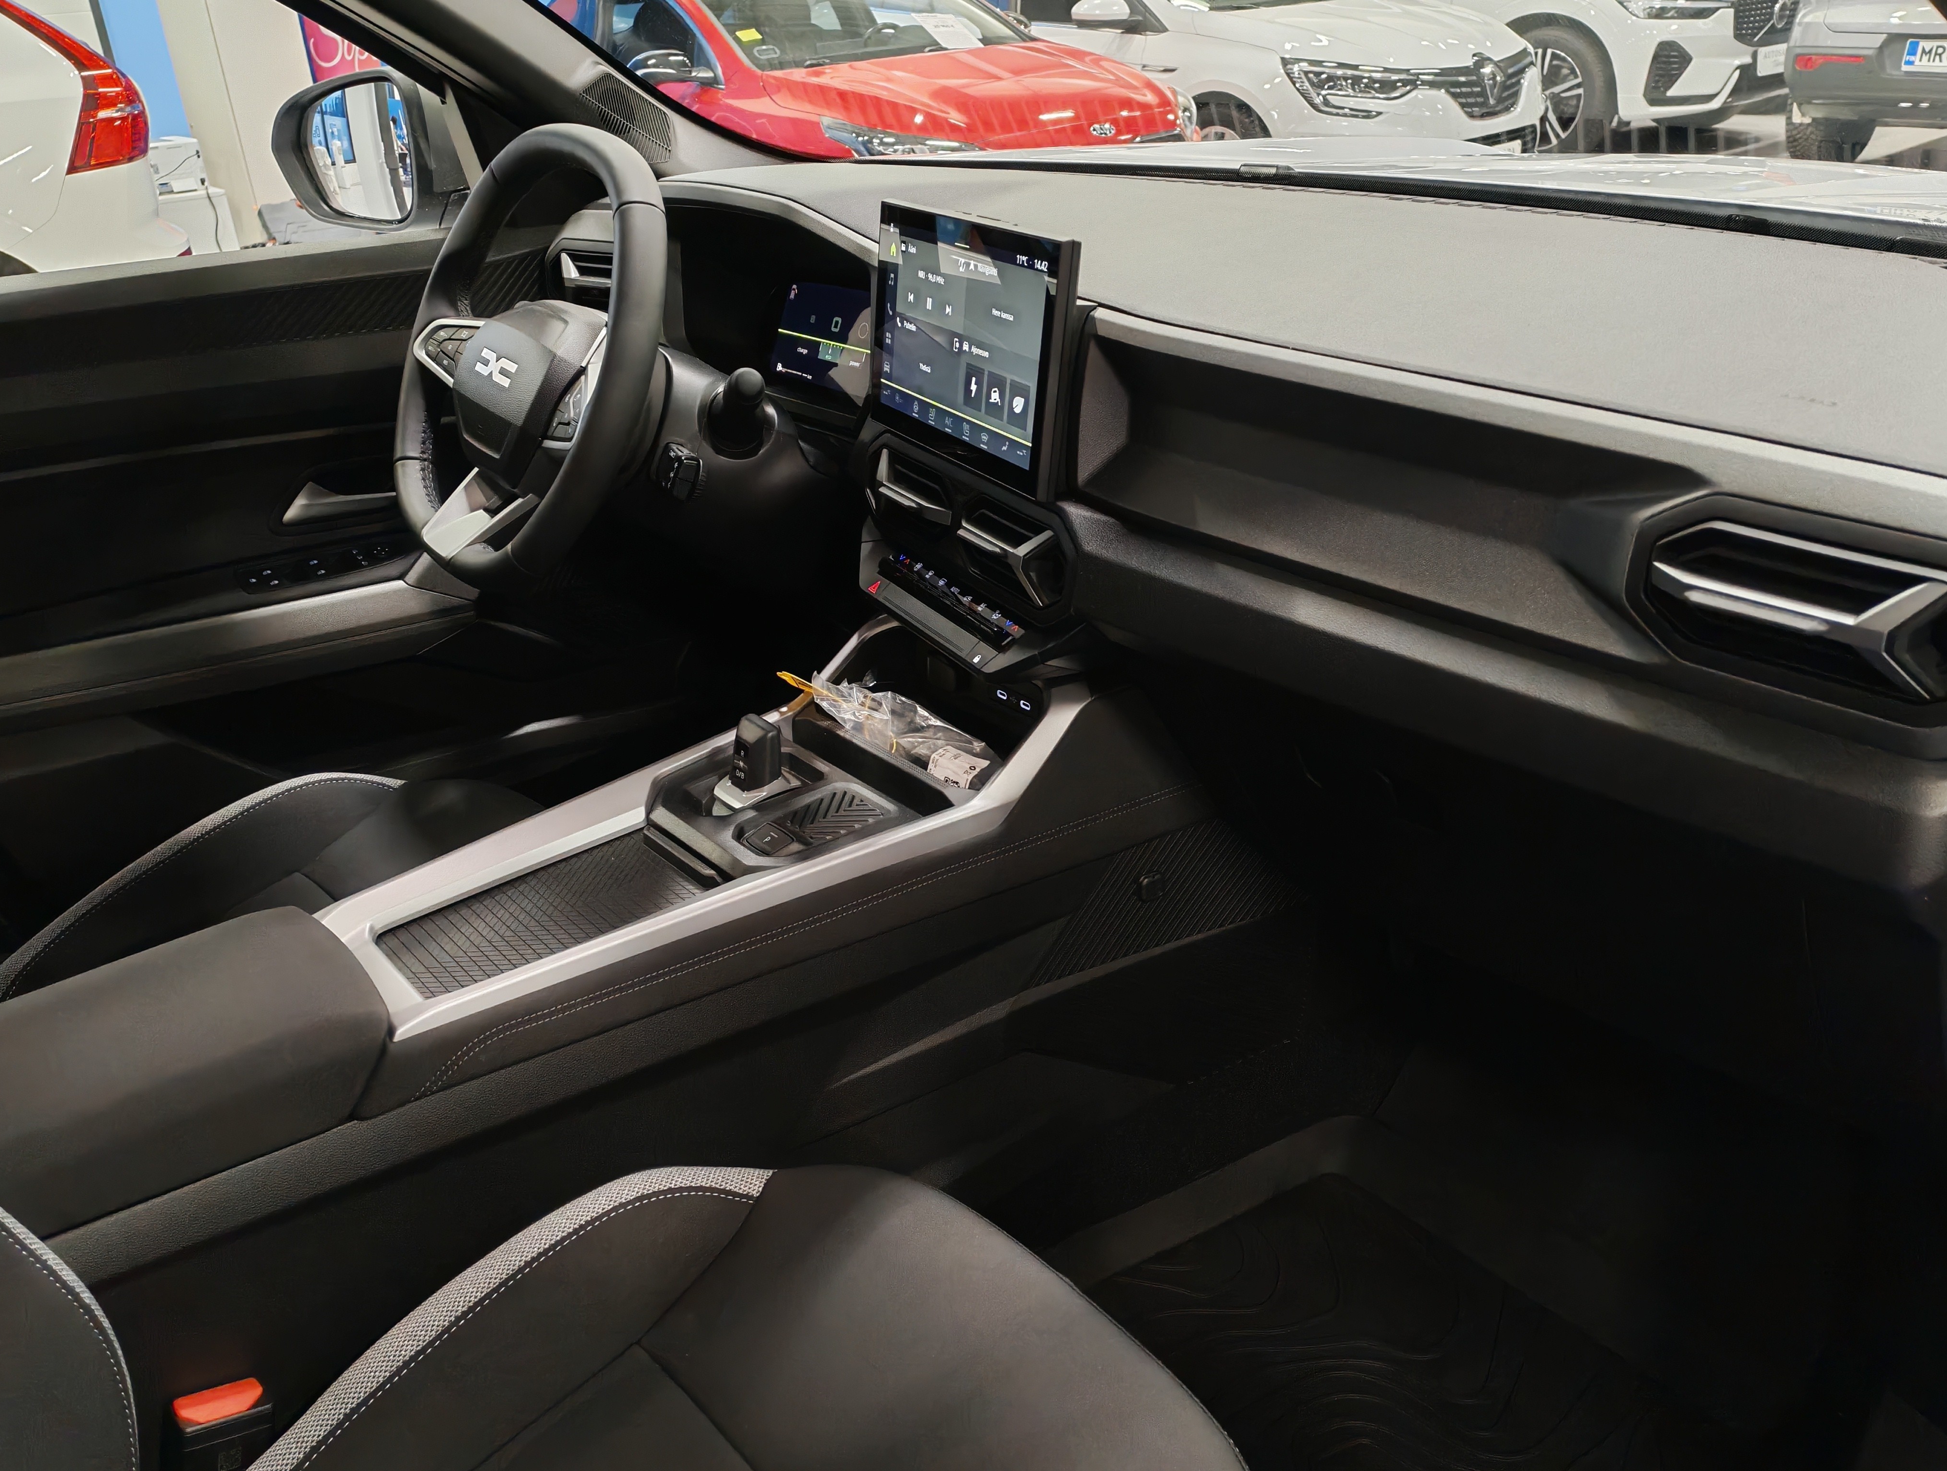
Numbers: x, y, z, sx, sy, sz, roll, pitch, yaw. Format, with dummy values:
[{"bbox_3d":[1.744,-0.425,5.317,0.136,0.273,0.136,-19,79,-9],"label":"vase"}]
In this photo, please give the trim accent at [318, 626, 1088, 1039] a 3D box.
[{"bbox_3d":[-0.173,0.042,1.012,0.470,0.080,0.240,-21,30,-33],"label":"trim accent"}]

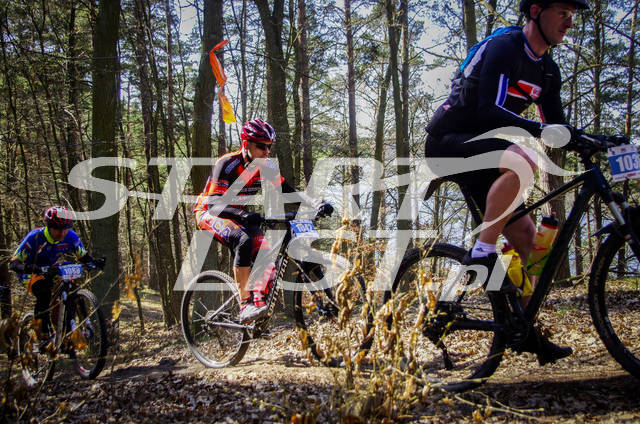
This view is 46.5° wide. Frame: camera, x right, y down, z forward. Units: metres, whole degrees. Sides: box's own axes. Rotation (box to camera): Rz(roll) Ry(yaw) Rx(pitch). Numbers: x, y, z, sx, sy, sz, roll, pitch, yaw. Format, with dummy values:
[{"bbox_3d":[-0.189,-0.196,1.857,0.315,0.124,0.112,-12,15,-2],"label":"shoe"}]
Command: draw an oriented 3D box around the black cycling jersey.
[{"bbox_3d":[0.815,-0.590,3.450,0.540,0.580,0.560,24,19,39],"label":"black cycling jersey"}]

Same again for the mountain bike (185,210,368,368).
[{"bbox_3d":[-0.367,0.564,5.169,1.830,1.060,0.680,-10,-4,39],"label":"mountain bike"}]

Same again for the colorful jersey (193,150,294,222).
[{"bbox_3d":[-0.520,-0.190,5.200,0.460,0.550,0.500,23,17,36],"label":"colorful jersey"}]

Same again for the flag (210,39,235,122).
[{"bbox_3d":[-0.785,-1.051,6.000,0.220,0.660,0.120,-1,3,-7],"label":"flag"}]

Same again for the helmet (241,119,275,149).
[{"bbox_3d":[-0.453,-0.580,5.400,0.275,0.175,0.205,5,4,30],"label":"helmet"}]

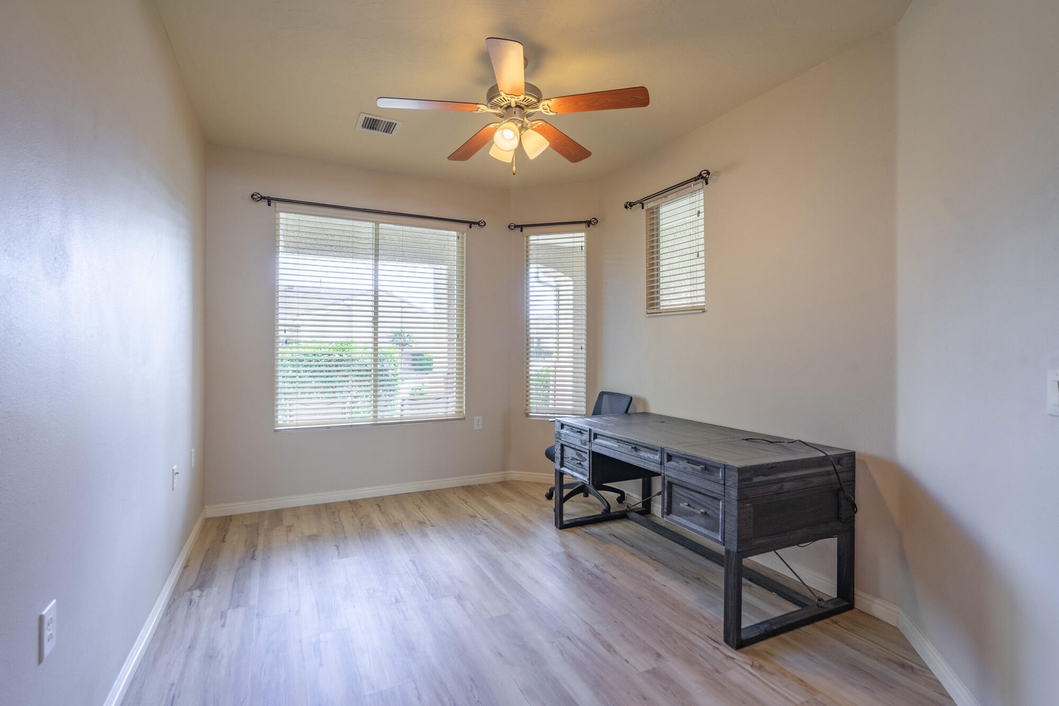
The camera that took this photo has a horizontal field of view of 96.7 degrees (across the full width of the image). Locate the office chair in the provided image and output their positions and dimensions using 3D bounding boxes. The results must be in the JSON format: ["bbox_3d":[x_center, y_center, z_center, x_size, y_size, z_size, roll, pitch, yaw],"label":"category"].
[{"bbox_3d":[0.440,0.766,3.752,0.640,0.890,0.620,0,0,-21],"label":"office chair"}]

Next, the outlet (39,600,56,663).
[{"bbox_3d":[-1.195,0.689,1.171,0.008,0.115,0.071,0,0,-27],"label":"outlet"}]

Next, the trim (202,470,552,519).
[{"bbox_3d":[-1.064,1.160,3.874,2.718,0.085,0.337,0,0,-26],"label":"trim"}]

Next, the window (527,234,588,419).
[{"bbox_3d":[0.245,-0.258,4.348,0.590,1.730,0.060,0,0,18],"label":"window"}]

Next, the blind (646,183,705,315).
[{"bbox_3d":[1.031,-0.695,3.352,0.080,0.850,0.571,0,0,-27],"label":"blind"}]

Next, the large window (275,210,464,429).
[{"bbox_3d":[-1.270,-0.264,3.958,1.528,1.730,0.080,0,0,-26],"label":"large window"}]

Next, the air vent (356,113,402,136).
[{"bbox_3d":[-1.007,-1.522,3.155,0.266,0.020,0.252,0,0,-27],"label":"air vent"}]

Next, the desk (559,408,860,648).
[{"bbox_3d":[0.870,0.841,2.775,0.790,0.752,1.539,0,0,-25],"label":"desk"}]

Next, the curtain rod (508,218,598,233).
[{"bbox_3d":[0.212,-1.148,4.283,0.843,0.090,0.110,0,0,18],"label":"curtain rod"}]

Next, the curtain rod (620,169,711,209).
[{"bbox_3d":[0.964,-1.140,3.341,0.110,0.090,0.844,0,0,-27],"label":"curtain rod"}]

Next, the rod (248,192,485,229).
[{"bbox_3d":[-1.234,-1.153,3.897,1.851,0.090,0.110,0,0,-26],"label":"rod"}]

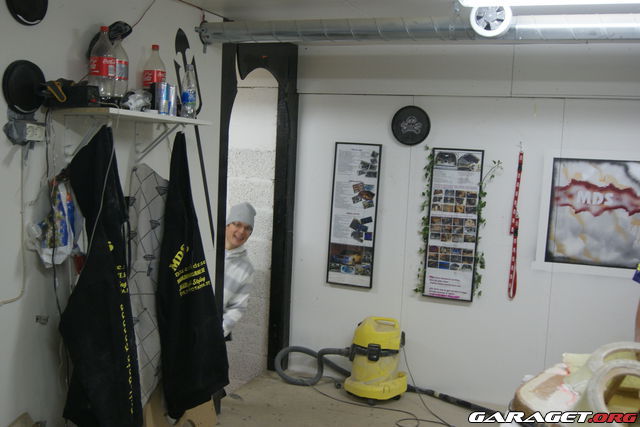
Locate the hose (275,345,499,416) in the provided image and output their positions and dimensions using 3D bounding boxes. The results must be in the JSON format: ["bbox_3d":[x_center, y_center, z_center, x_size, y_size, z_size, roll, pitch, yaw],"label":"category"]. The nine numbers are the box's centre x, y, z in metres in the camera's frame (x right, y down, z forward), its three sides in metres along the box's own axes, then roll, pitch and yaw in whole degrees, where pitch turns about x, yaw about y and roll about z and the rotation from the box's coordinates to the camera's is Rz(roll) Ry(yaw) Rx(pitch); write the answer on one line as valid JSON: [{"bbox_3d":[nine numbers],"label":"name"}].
[{"bbox_3d":[0.412,1.001,4.315,1.410,0.260,0.290,5,5,21],"label":"hose"}]

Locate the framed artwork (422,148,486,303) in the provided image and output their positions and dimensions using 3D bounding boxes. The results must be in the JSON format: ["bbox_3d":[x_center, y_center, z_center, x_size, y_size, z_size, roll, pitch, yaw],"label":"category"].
[{"bbox_3d":[0.819,0.071,4.269,0.310,0.925,0.020,5,5,21],"label":"framed artwork"}]

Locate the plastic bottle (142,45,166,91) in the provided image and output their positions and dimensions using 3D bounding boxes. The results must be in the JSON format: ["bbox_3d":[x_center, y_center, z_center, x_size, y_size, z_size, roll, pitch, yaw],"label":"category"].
[{"bbox_3d":[-0.725,-0.582,3.052,0.098,0.318,0.098,5,5,21],"label":"plastic bottle"}]

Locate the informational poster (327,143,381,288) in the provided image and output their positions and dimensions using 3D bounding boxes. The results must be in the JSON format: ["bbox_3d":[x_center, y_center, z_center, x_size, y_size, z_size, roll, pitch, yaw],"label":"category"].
[{"bbox_3d":[0.222,0.014,4.503,0.311,0.926,0.020,5,5,21],"label":"informational poster"}]

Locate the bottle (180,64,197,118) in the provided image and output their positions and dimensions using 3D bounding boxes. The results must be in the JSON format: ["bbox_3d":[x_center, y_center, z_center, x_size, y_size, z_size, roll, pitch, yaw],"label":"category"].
[{"bbox_3d":[-0.571,-0.531,3.042,0.066,0.234,0.066,3,5,0],"label":"bottle"}]

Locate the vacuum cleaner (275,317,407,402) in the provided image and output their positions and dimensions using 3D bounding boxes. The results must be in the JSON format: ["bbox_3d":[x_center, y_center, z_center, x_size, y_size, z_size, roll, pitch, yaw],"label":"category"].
[{"bbox_3d":[0.149,0.865,4.346,0.810,0.500,0.390,4,5,12],"label":"vacuum cleaner"}]

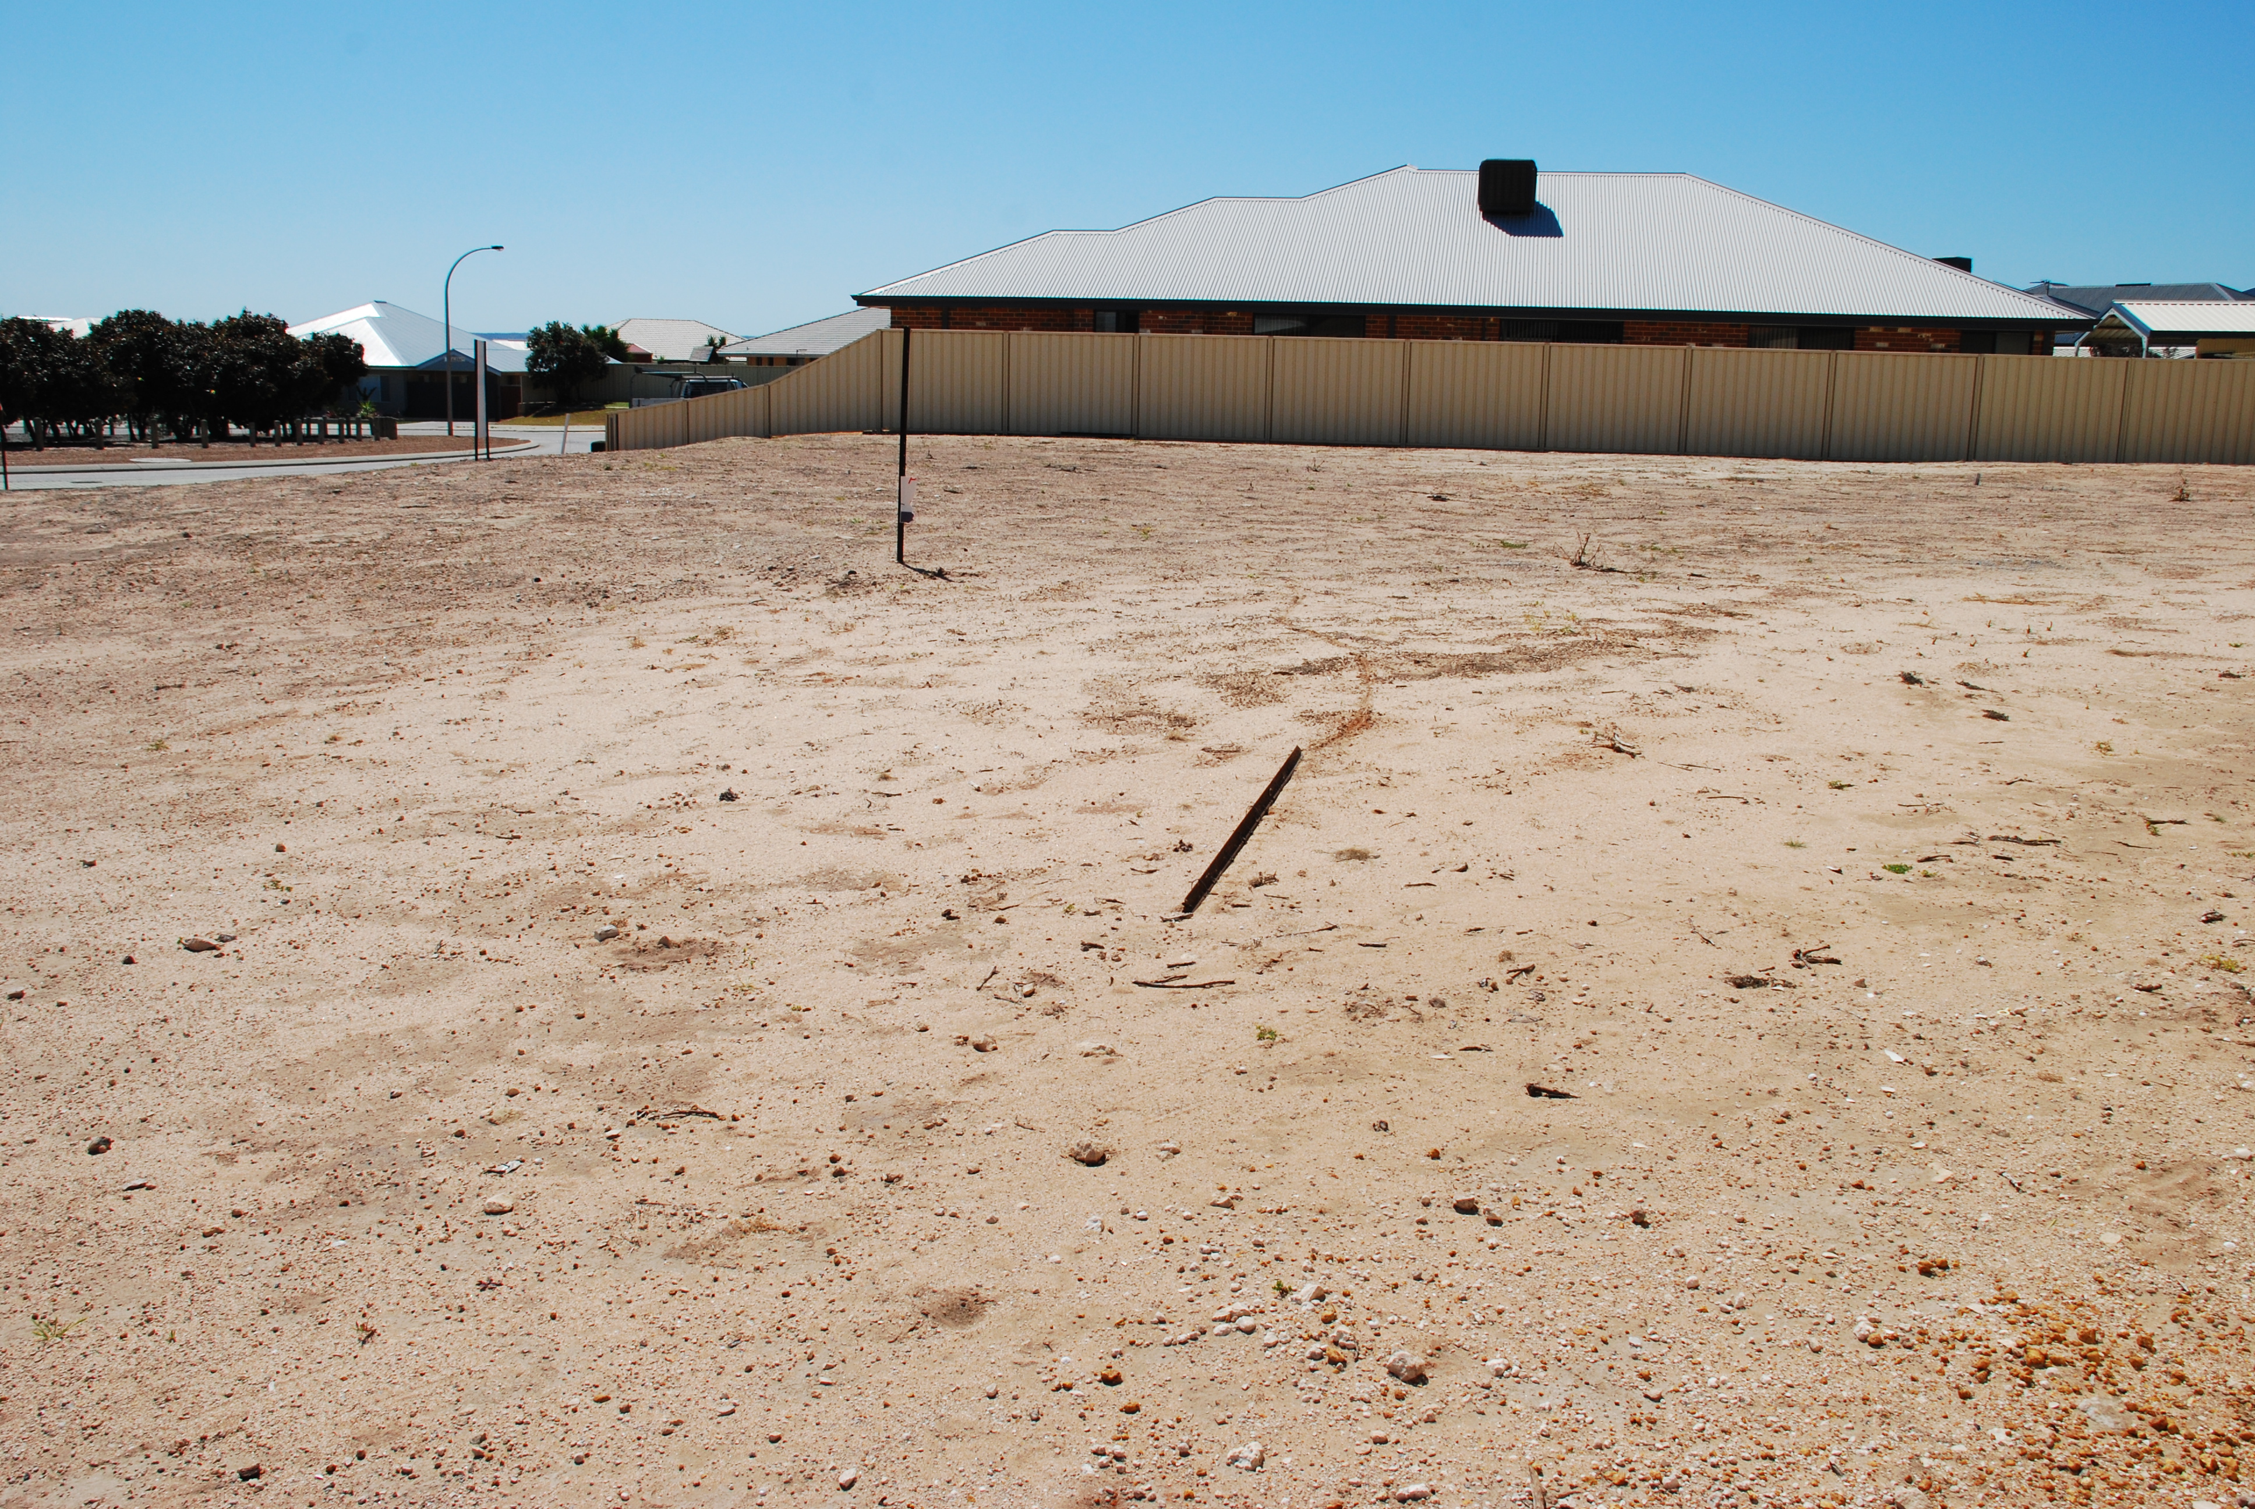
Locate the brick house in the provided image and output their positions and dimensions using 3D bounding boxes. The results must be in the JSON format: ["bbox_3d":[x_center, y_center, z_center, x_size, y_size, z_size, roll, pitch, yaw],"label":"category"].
[{"bbox_3d":[6.831,-9.609,39.704,21.900,5.500,13.200,3,12,9],"label":"brick house"}]

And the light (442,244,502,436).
[{"bbox_3d":[-22.410,-14.157,64.570,2.018,6.452,0.300,1,12,0],"label":"light"}]

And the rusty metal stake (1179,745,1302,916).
[{"bbox_3d":[0.438,0.196,6.511,0.050,0.040,2.302,4,12,12],"label":"rusty metal stake"}]

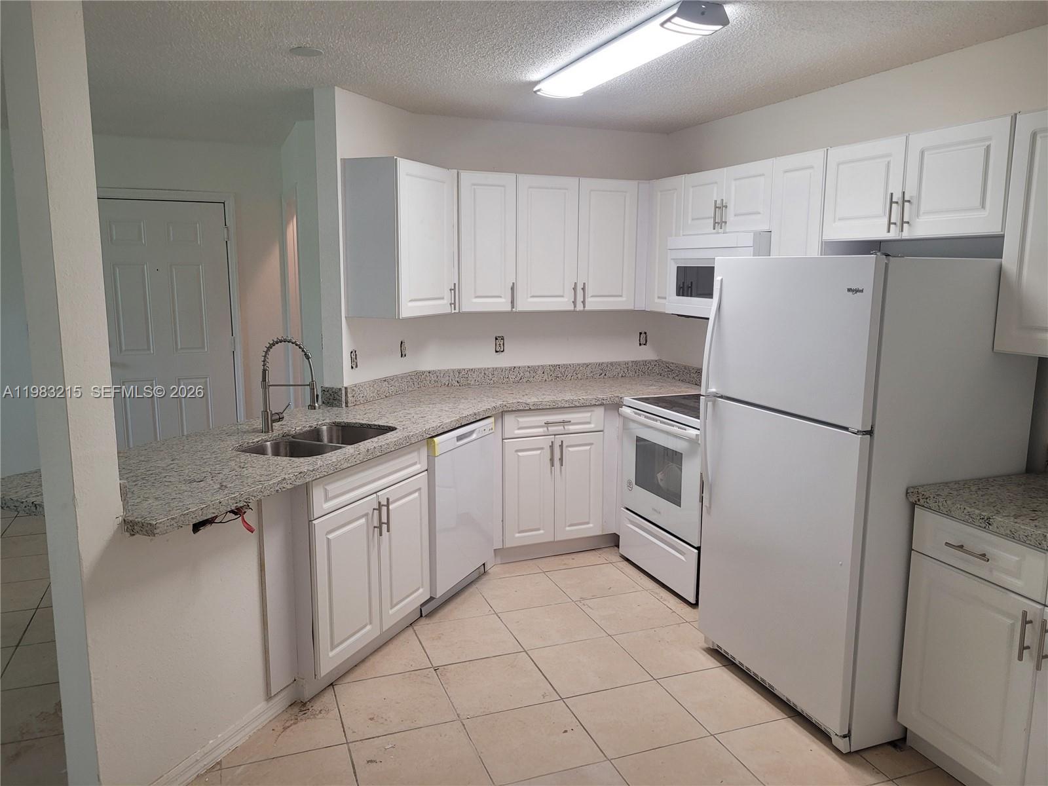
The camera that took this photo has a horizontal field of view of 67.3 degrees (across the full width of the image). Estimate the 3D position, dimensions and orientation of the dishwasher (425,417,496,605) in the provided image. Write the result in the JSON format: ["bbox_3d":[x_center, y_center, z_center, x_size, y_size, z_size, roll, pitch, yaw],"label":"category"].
[{"bbox_3d":[-0.567,0.574,4.042,0.627,0.869,0.605,4,10,24],"label":"dishwasher"}]

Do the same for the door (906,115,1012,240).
[{"bbox_3d":[1.530,-0.751,2.794,0.022,0.380,0.409,-3,10,-22],"label":"door"}]

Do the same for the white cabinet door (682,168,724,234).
[{"bbox_3d":[0.952,-0.996,4.135,0.019,0.321,0.366,-3,10,-20],"label":"white cabinet door"}]

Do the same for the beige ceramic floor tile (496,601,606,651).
[{"bbox_3d":[0.130,1.095,3.708,0.405,0.010,0.405,-3,10,-20],"label":"beige ceramic floor tile"}]

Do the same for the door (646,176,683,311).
[{"bbox_3d":[0.818,-0.847,4.529,0.019,0.761,0.365,-3,10,-20],"label":"door"}]

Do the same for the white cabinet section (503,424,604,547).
[{"bbox_3d":[0.075,0.483,4.674,0.609,0.645,0.520,-4,9,-22],"label":"white cabinet section"}]

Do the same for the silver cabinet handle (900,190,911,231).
[{"bbox_3d":[1.397,-0.662,2.881,0.035,0.147,0.012,-3,10,-20],"label":"silver cabinet handle"}]

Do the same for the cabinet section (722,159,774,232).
[{"bbox_3d":[1.084,-0.934,3.781,0.019,0.320,0.373,-3,10,-20],"label":"cabinet section"}]

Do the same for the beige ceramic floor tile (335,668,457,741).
[{"bbox_3d":[-0.494,1.181,3.003,0.400,0.010,0.400,-3,9,-20],"label":"beige ceramic floor tile"}]

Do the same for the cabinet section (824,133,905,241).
[{"bbox_3d":[1.332,-0.791,3.084,0.020,0.363,0.409,-3,9,-20],"label":"cabinet section"}]

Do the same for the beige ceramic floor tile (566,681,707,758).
[{"bbox_3d":[0.410,1.200,2.906,0.400,0.010,0.400,-3,9,-20],"label":"beige ceramic floor tile"}]

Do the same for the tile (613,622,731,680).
[{"bbox_3d":[0.649,1.121,3.422,0.400,0.010,0.400,-3,9,-20],"label":"tile"}]

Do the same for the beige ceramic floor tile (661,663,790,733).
[{"bbox_3d":[0.791,1.180,3.046,0.400,0.010,0.400,-3,9,-20],"label":"beige ceramic floor tile"}]

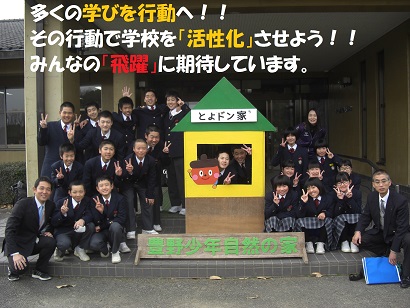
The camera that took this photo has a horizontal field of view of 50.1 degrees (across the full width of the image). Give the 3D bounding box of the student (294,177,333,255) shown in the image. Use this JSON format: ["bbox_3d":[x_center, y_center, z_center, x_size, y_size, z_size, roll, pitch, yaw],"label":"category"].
[{"bbox_3d":[1.204,0.669,4.820,0.460,0.830,0.580,0,2,12],"label":"student"}]

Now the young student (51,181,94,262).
[{"bbox_3d":[-1.496,0.756,4.950,0.480,0.910,0.600,-2,4,-10],"label":"young student"}]

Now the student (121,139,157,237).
[{"bbox_3d":[-0.813,0.416,5.360,0.460,1.240,0.560,-1,4,-5],"label":"student"}]

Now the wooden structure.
[{"bbox_3d":[0.220,0.148,4.950,1.160,2.011,0.200,0,5,2],"label":"wooden structure"}]

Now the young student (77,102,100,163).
[{"bbox_3d":[-1.488,0.229,5.650,0.500,1.710,0.360,-1,2,-12],"label":"young student"}]

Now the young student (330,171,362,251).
[{"bbox_3d":[1.597,0.660,4.950,0.380,0.870,0.540,-1,4,7],"label":"young student"}]

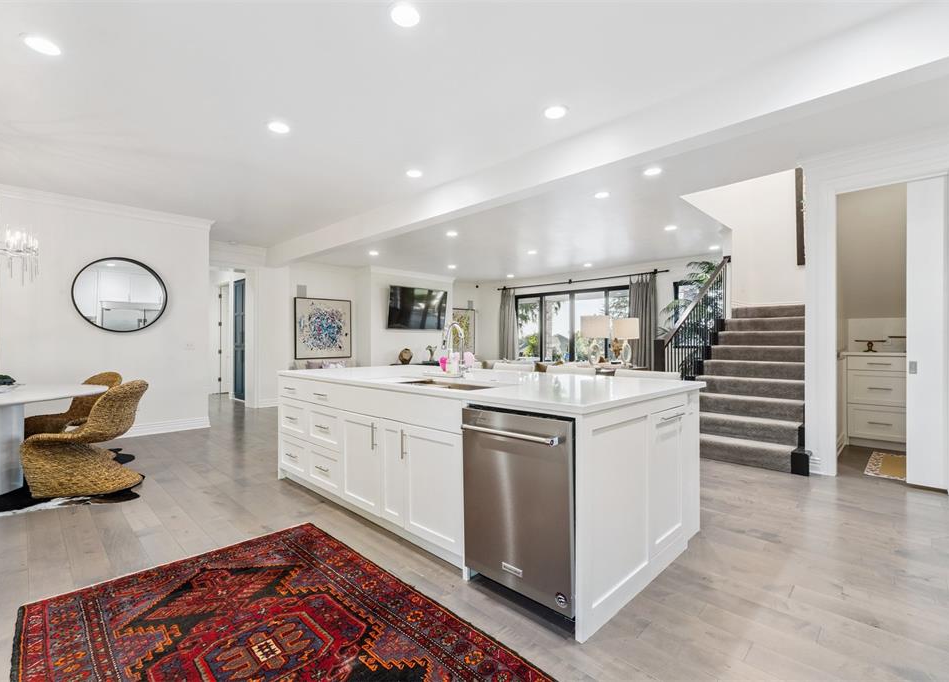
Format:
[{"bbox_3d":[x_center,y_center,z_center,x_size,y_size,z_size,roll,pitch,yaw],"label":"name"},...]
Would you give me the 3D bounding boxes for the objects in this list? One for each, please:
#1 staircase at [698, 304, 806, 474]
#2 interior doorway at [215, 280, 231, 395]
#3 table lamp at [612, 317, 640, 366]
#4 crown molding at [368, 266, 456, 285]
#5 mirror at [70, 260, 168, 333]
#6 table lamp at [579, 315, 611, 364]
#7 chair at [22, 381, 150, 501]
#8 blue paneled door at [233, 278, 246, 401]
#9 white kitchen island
[{"bbox_3d":[3.415,0.350,5.112,1.280,1.690,2.650,0,0,45],"label":"staircase"},{"bbox_3d":[-5.560,-0.030,9.840,0.850,2.460,0.120,0,0,-45],"label":"interior doorway"},{"bbox_3d":[2.425,0.016,6.800,0.430,0.775,0.430,0,0,-45],"label":"table lamp"},{"bbox_3d":[-1.420,-1.575,10.330,2.550,0.130,0.100,0,0,-45],"label":"crown molding"},{"bbox_3d":[-4.315,-0.564,5.235,0.915,0.915,0.050,0,0,-45],"label":"mirror"},{"bbox_3d":[1.817,0.000,6.400,0.435,0.775,0.435,0,0,-45],"label":"table lamp"},{"bbox_3d":[-3.120,0.760,3.480,0.640,0.870,0.530,0,0,-10],"label":"chair"},{"bbox_3d":[-4.800,-0.030,8.700,0.860,2.460,0.120,0,0,45],"label":"blue paneled door"},{"bbox_3d":[-0.121,0.729,3.180,2.900,0.930,1.400,0,0,45],"label":"white kitchen island"}]

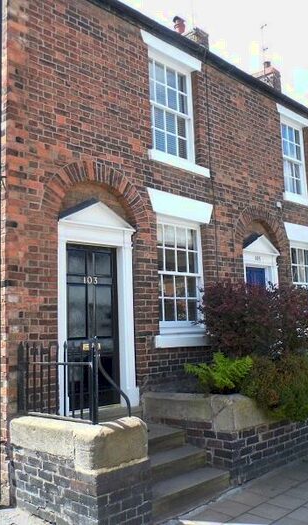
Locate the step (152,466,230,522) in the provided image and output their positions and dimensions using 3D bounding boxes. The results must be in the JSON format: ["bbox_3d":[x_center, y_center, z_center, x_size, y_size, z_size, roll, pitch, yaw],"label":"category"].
[{"bbox_3d":[0.246,2.191,4.822,1.200,0.165,0.330,5,-10,-45],"label":"step"}]

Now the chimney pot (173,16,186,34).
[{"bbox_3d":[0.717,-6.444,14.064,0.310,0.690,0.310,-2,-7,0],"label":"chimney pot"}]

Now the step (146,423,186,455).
[{"bbox_3d":[-0.320,2.000,5.520,1.246,0.163,0.602,5,-9,-44],"label":"step"}]

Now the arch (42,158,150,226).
[{"bbox_3d":[-0.703,-0.848,6.160,1.650,0.740,0.200,5,-10,-45],"label":"arch"}]

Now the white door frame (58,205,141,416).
[{"bbox_3d":[-0.666,0.497,5.901,1.140,2.449,0.221,5,-9,-44],"label":"white door frame"}]

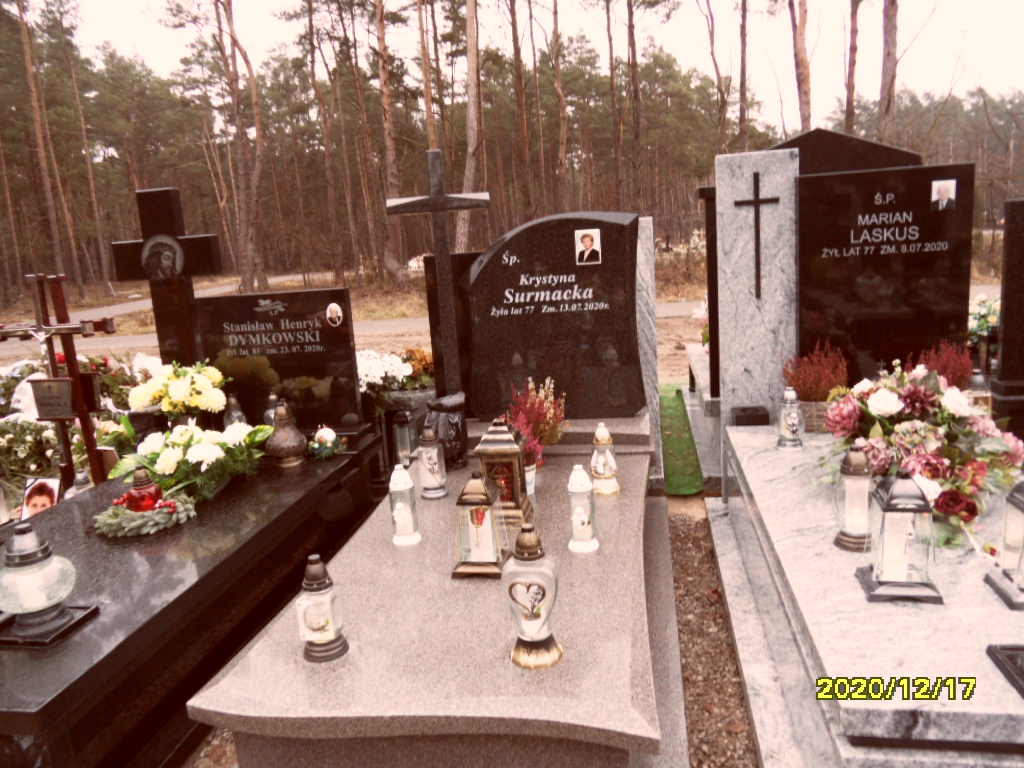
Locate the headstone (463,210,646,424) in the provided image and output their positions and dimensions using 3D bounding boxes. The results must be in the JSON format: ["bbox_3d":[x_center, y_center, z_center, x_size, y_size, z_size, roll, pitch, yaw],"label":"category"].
[{"bbox_3d":[0.206,-0.303,3.415,0.820,0.950,0.100,-2,12,11],"label":"headstone"}]

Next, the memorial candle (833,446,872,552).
[{"bbox_3d":[0.903,0.298,1.866,0.100,0.268,0.100,-2,12,11],"label":"memorial candle"}]

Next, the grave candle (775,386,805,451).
[{"bbox_3d":[1.021,0.126,2.613,0.097,0.218,0.097,-2,11,10],"label":"grave candle"}]

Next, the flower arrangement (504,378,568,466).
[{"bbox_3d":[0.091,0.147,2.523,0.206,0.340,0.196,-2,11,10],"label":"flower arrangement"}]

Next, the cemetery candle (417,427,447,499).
[{"bbox_3d":[-0.279,0.272,2.467,0.089,0.233,0.089,-2,11,10],"label":"cemetery candle"}]

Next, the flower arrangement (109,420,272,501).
[{"bbox_3d":[-1.387,0.324,3.096,0.560,0.280,0.420,-2,10,11],"label":"flower arrangement"}]

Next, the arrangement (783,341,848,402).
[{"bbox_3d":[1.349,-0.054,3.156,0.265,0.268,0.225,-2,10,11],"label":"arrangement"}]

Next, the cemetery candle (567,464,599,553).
[{"bbox_3d":[0.216,0.381,2.197,0.094,0.264,0.094,-2,12,11],"label":"cemetery candle"}]

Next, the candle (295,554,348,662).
[{"bbox_3d":[-0.465,0.536,1.729,0.112,0.250,0.107,-4,12,3],"label":"candle"}]

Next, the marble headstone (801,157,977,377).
[{"bbox_3d":[1.469,-0.353,2.848,0.634,0.963,0.090,-2,11,10],"label":"marble headstone"}]

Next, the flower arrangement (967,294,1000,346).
[{"bbox_3d":[3.025,-0.401,4.550,0.300,0.340,0.280,-2,10,11],"label":"flower arrangement"}]

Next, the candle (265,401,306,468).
[{"bbox_3d":[-0.926,0.204,2.936,0.163,0.268,0.163,-2,11,10],"label":"candle"}]

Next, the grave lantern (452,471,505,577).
[{"bbox_3d":[-0.091,0.364,1.883,0.130,0.258,0.126,-2,11,10],"label":"grave lantern"}]

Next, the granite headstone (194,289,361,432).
[{"bbox_3d":[-1.143,-0.112,3.506,0.775,0.672,0.070,-2,12,11],"label":"granite headstone"}]

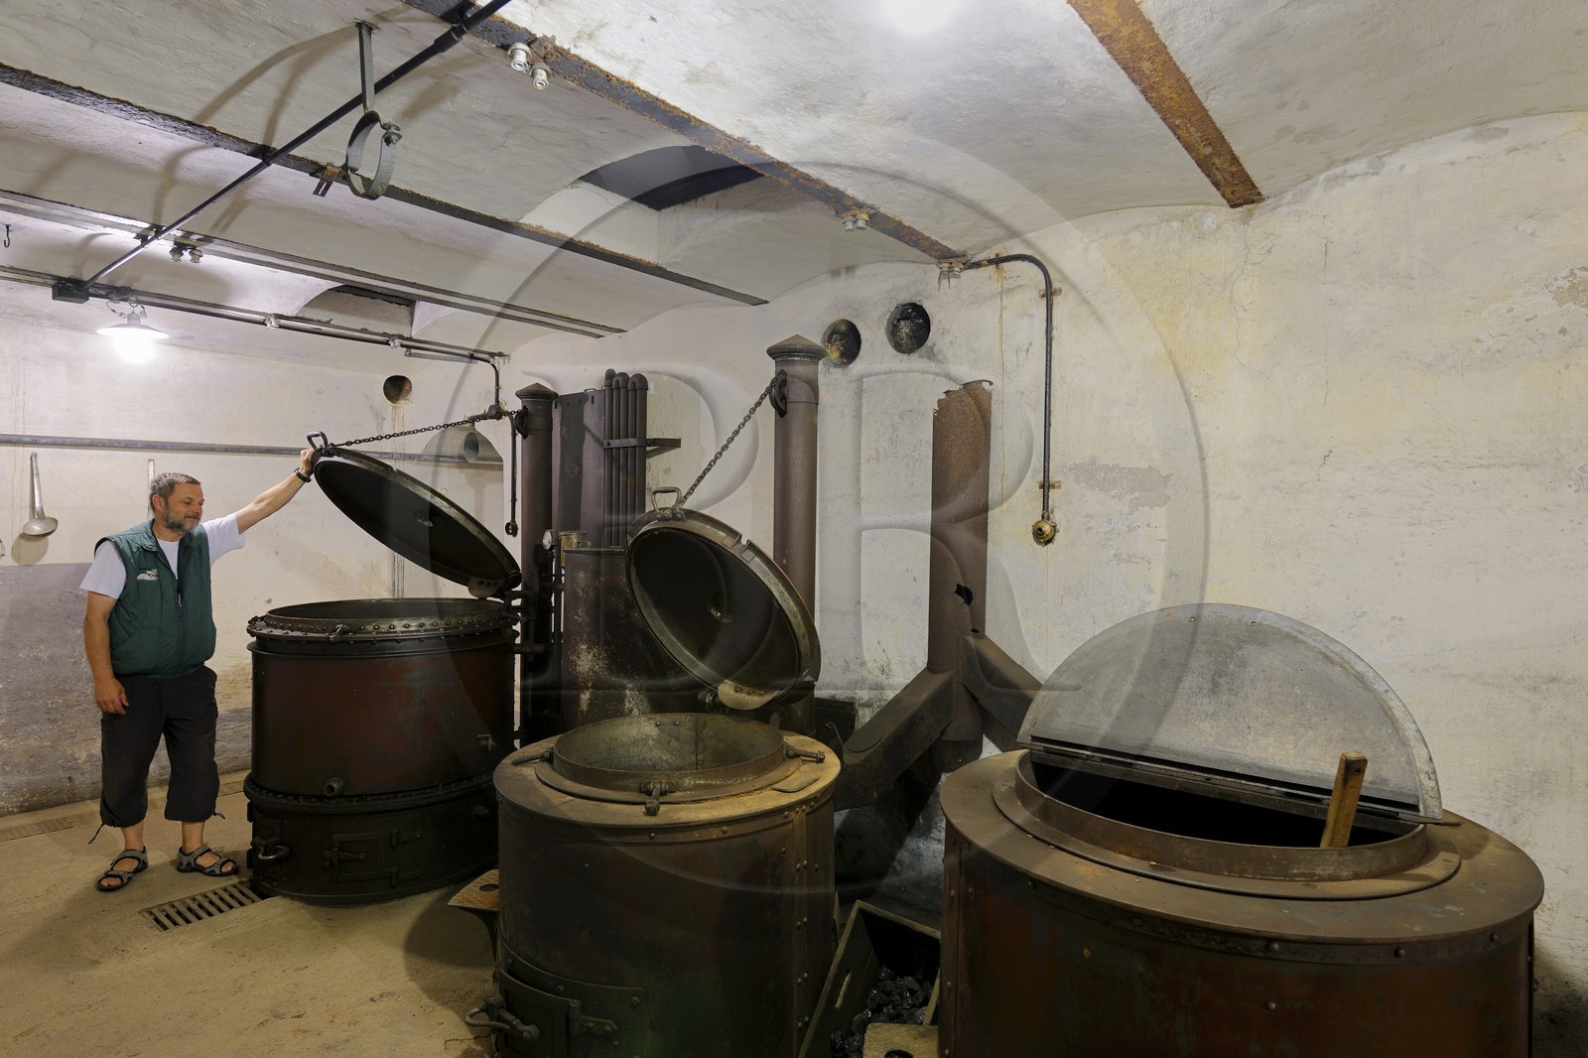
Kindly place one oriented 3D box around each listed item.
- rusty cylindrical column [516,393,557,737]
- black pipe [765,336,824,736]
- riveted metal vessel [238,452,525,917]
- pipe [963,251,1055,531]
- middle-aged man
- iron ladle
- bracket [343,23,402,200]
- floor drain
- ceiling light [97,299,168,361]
[{"bbox_3d":[-1.348,0.385,4.680,0.210,2.260,0.210,2,2,41],"label":"rusty cylindrical column"},{"bbox_3d":[-0.003,0.424,3.330,0.210,2.260,0.210,0,1,0],"label":"black pipe"},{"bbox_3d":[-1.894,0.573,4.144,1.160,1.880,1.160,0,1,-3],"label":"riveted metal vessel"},{"bbox_3d":[0.939,-0.606,3.847,0.420,1.180,0.050,2,2,41],"label":"pipe"},{"bbox_3d":[-2.580,0.580,3.830,0.840,1.840,0.580,0,0,-44],"label":"middle-aged man"},{"bbox_3d":[-3.955,-0.178,4.630,0.140,0.435,0.140,-3,0,40],"label":"iron ladle"},{"bbox_3d":[-1.000,-0.993,2.100,0.230,0.425,0.045,0,0,40],"label":"bracket"},{"bbox_3d":[-2.347,1.512,3.535,0.290,0.030,0.410,0,0,40],"label":"floor drain"},{"bbox_3d":[-3.080,-0.930,4.110,0.270,0.280,0.270,0,0,40],"label":"ceiling light"}]

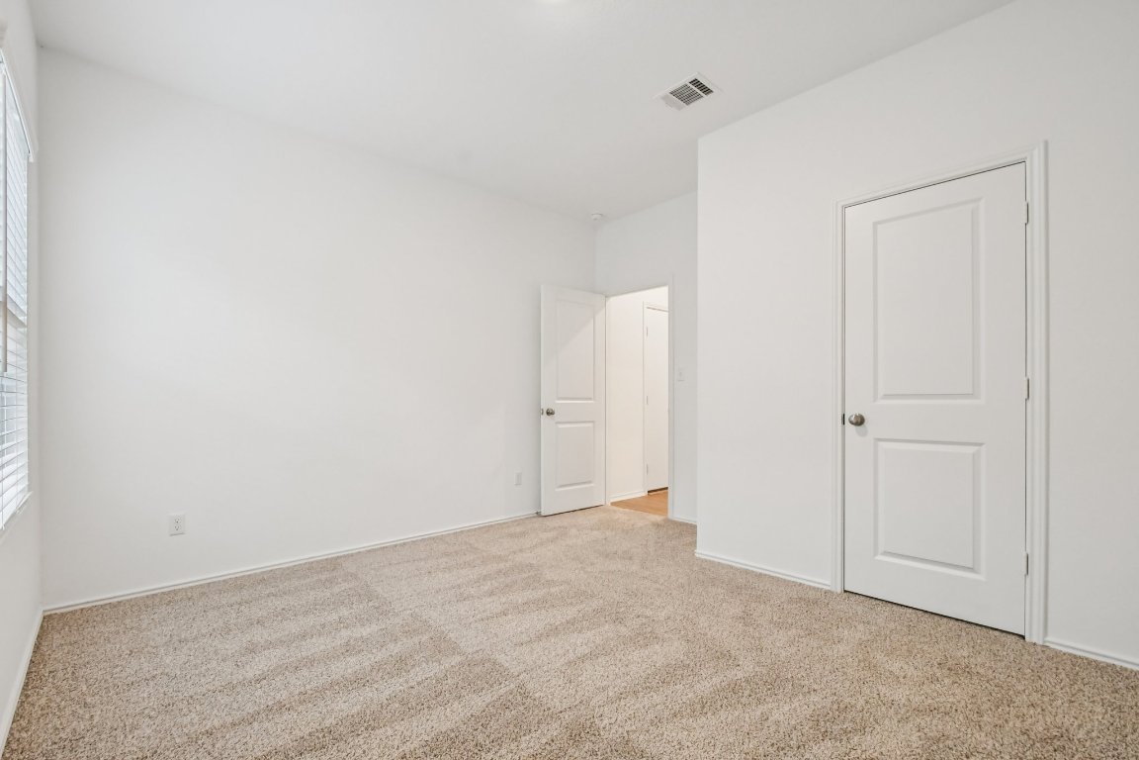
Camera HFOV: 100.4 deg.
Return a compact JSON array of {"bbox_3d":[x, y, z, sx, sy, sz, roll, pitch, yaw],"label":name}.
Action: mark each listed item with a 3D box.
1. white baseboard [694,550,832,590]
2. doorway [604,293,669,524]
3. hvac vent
[{"bbox_3d":[1.113,1.120,2.830,0.790,0.055,0.016,-1,-2,43],"label":"white baseboard"},{"bbox_3d":[0.625,0.197,4.400,0.740,2.040,0.120,-1,-2,42],"label":"doorway"},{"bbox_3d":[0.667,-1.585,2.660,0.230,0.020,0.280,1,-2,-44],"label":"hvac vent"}]

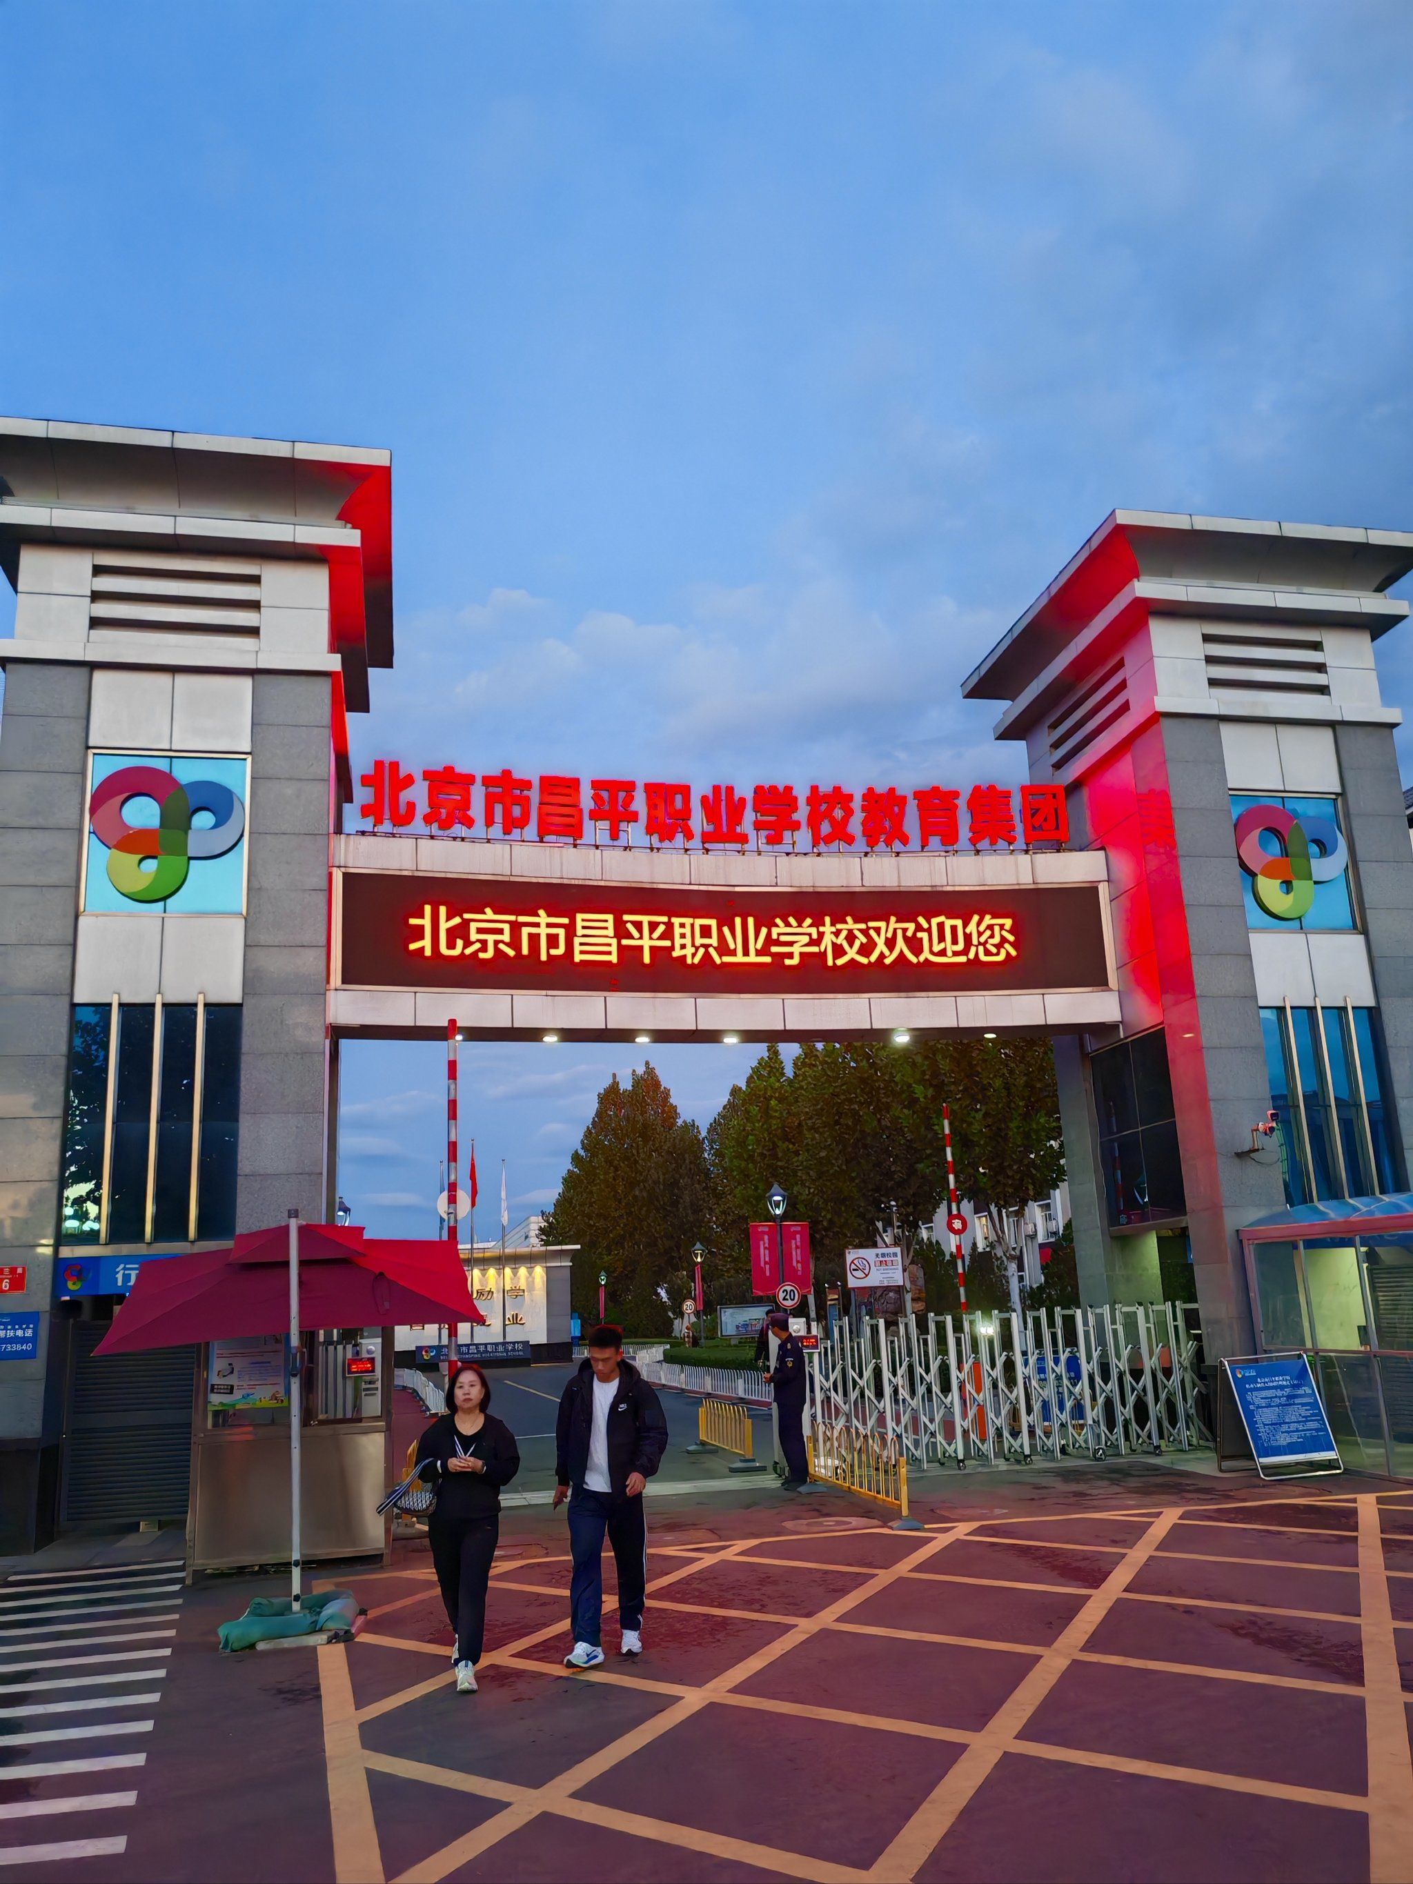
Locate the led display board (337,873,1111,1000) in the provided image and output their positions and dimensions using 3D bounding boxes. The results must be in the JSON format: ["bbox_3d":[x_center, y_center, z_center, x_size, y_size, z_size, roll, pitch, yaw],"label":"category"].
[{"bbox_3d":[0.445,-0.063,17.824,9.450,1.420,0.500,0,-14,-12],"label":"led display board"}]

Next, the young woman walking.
[{"bbox_3d":[-1.287,3.083,7.883,0.530,1.594,0.500,-3,-14,2],"label":"young woman walking"}]

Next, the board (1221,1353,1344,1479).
[{"bbox_3d":[5.700,4.750,14.807,0.950,1.130,0.670,2,-15,-18],"label":"board"}]

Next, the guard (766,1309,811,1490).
[{"bbox_3d":[0.836,4.865,15.691,0.470,1.765,0.500,-3,-14,2],"label":"guard"}]

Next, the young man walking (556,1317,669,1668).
[{"bbox_3d":[-0.555,3.042,8.201,0.570,1.762,0.450,-5,-14,9],"label":"young man walking"}]

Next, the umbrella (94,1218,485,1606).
[{"bbox_3d":[-3.000,3.361,10.853,2.530,2.550,2.566,2,-15,-18],"label":"umbrella"}]

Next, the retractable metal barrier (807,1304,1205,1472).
[{"bbox_3d":[3.588,5.330,17.635,4.950,1.720,0.600,1,-15,-12],"label":"retractable metal barrier"}]

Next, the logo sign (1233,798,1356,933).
[{"bbox_3d":[7.002,-0.963,17.480,1.470,1.640,0.120,1,-15,-12],"label":"logo sign"}]

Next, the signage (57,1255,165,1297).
[{"bbox_3d":[-5.276,3.117,13.817,1.520,0.380,0.080,0,-14,-12],"label":"signage"}]

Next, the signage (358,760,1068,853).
[{"bbox_3d":[0.298,-1.630,18.496,9.030,0.860,0.500,1,-15,-12],"label":"signage"}]

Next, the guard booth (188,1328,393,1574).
[{"bbox_3d":[-3.465,3.917,12.268,1.530,2.340,1.500,2,-15,-18],"label":"guard booth"}]

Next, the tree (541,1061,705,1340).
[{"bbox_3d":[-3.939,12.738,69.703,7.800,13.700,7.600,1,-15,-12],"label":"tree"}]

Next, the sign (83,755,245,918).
[{"bbox_3d":[-5.459,-1.097,14.882,1.580,1.680,0.140,0,-14,-12],"label":"sign"}]

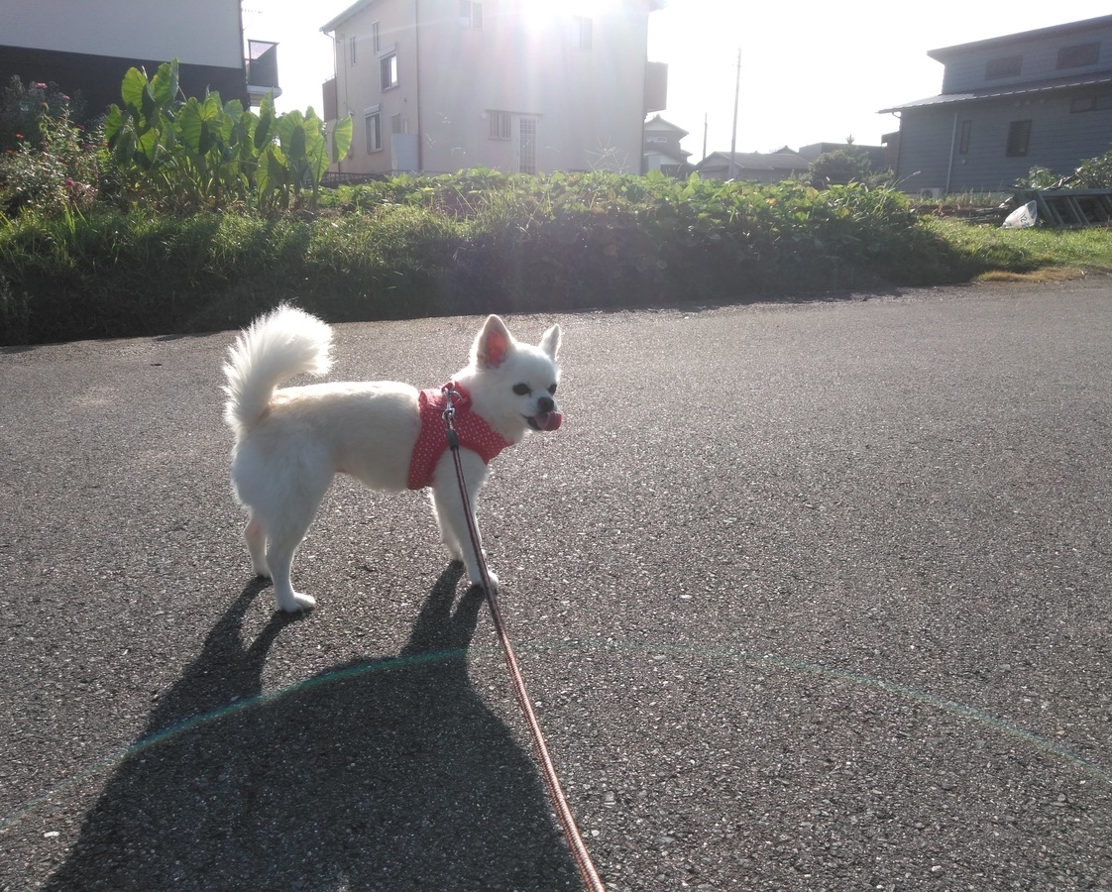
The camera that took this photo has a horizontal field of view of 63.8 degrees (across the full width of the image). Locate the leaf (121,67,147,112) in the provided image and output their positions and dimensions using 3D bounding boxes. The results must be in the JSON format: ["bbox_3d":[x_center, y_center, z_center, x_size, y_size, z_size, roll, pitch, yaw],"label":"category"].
[{"bbox_3d":[-2.697,-2.273,5.700,0.170,0.270,0.120,1,14,0],"label":"leaf"}]

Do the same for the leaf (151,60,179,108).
[{"bbox_3d":[-2.495,-2.312,5.700,0.170,0.290,0.130,1,14,0],"label":"leaf"}]

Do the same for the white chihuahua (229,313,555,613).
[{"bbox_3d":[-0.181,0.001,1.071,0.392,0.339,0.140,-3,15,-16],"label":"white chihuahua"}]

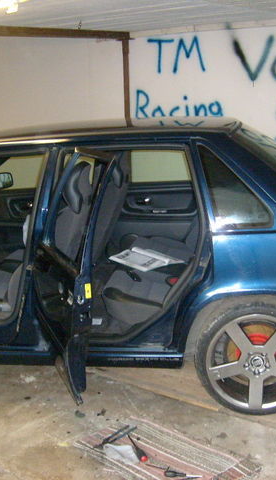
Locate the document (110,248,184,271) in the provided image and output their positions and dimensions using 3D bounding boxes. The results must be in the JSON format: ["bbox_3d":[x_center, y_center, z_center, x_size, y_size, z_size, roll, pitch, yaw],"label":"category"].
[{"bbox_3d":[0.045,0.126,3.912,0.320,0.040,0.390,-13,18,-38],"label":"document"}]

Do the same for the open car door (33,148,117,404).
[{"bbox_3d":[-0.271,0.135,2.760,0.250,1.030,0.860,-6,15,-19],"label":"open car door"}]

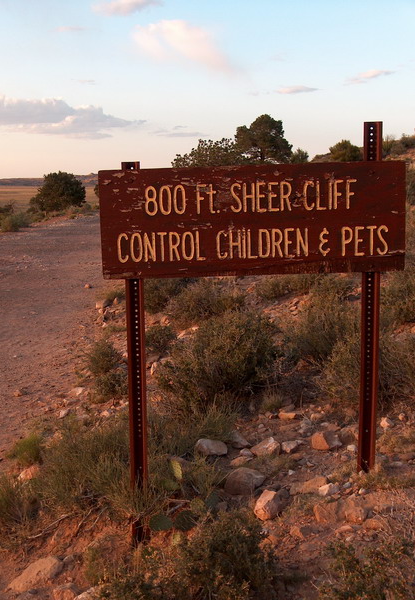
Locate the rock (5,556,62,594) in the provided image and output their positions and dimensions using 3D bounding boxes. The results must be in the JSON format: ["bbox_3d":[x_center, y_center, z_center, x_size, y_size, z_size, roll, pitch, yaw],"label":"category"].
[{"bbox_3d":[-0.745,1.193,3.901,0.239,0.130,0.160,0,8,0],"label":"rock"}]

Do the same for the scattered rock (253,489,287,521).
[{"bbox_3d":[0.287,0.933,4.110,0.155,0.110,0.145,0,9,4],"label":"scattered rock"}]

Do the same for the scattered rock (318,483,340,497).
[{"bbox_3d":[0.548,0.858,4.078,0.099,0.051,0.074,0,8,0],"label":"scattered rock"}]

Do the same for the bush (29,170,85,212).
[{"bbox_3d":[-5.663,-4.096,34.000,2.114,1.623,1.903,0,8,0],"label":"bush"}]

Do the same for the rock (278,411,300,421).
[{"bbox_3d":[0.469,0.669,5.220,0.125,0.047,0.085,0,9,5],"label":"rock"}]

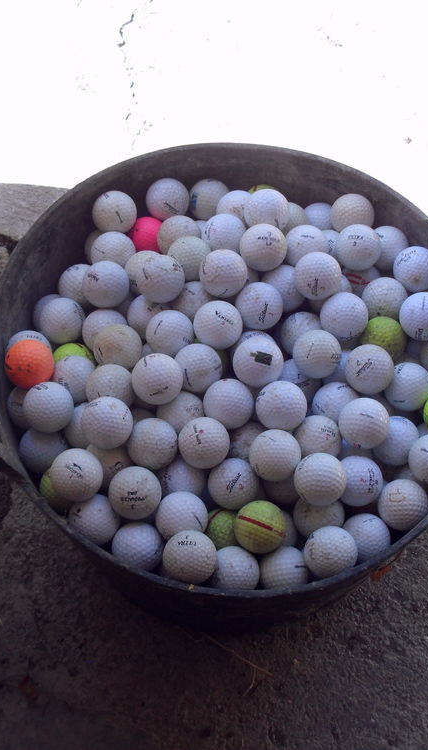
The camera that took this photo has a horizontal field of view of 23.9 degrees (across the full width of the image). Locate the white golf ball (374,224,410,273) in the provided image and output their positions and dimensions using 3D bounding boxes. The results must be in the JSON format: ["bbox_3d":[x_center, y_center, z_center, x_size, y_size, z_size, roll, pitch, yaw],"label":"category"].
[{"bbox_3d":[0.167,-0.122,0.977,0.043,0.043,0.043,0,62,-1],"label":"white golf ball"}]

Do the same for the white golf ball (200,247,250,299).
[{"bbox_3d":[0.008,-0.090,0.899,0.043,0.043,0.043,0,59,0],"label":"white golf ball"}]

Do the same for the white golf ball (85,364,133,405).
[{"bbox_3d":[-0.089,0.012,0.872,0.043,0.043,0.043,0,64,-4],"label":"white golf ball"}]

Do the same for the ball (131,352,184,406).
[{"bbox_3d":[-0.047,0.003,0.844,0.043,0.043,0.043,1,62,-1],"label":"ball"}]

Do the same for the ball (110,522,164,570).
[{"bbox_3d":[-0.066,0.150,0.876,0.043,0.043,0.043,2,64,-3],"label":"ball"}]

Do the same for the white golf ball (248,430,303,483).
[{"bbox_3d":[0.051,0.066,0.837,0.043,0.043,0.043,1,64,-2],"label":"white golf ball"}]

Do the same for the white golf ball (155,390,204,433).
[{"bbox_3d":[-0.030,0.035,0.898,0.043,0.043,0.043,1,64,-2],"label":"white golf ball"}]

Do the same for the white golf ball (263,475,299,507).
[{"bbox_3d":[0.062,0.091,0.872,0.043,0.043,0.043,2,64,-3],"label":"white golf ball"}]

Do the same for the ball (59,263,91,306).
[{"bbox_3d":[-0.125,-0.083,0.953,0.043,0.043,0.043,1,65,-3],"label":"ball"}]

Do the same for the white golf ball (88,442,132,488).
[{"bbox_3d":[-0.091,0.076,0.867,0.043,0.043,0.043,0,59,0],"label":"white golf ball"}]

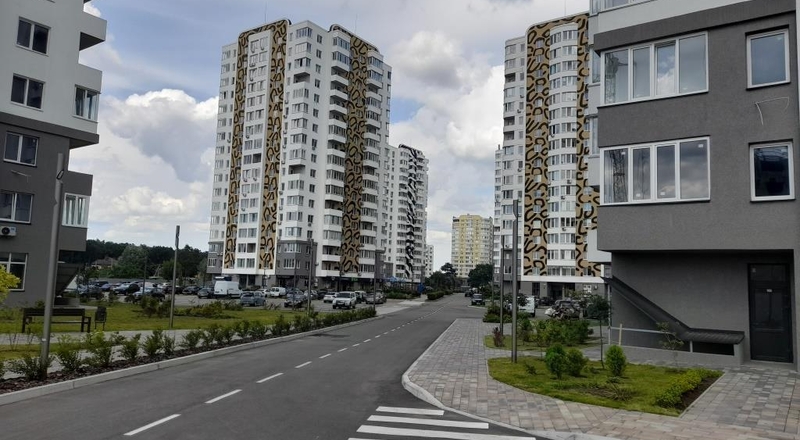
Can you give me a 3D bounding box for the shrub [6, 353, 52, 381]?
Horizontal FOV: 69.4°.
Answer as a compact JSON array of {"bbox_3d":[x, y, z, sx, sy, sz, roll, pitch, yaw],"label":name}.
[{"bbox_3d":[-6.026,2.359,9.444,0.660,0.470,0.520,1,-5,7],"label":"shrub"}]

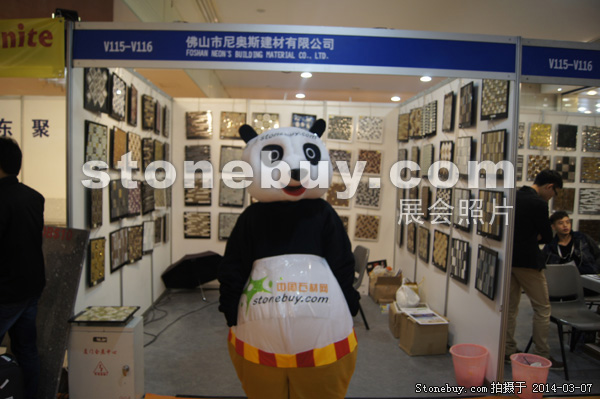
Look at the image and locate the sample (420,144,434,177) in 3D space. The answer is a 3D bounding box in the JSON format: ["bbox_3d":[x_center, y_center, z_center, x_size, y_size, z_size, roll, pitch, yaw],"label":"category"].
[{"bbox_3d":[1.356,-0.396,4.722,0.028,0.340,0.335,1,3,-2],"label":"sample"}]

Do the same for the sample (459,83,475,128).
[{"bbox_3d":[1.414,-0.790,3.781,0.025,0.355,0.335,1,3,2],"label":"sample"}]

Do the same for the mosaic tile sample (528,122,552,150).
[{"bbox_3d":[3.302,-0.866,6.199,0.325,0.358,0.025,1,3,-3],"label":"mosaic tile sample"}]

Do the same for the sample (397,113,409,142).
[{"bbox_3d":[1.323,-0.907,5.693,0.025,0.357,0.338,1,3,-7],"label":"sample"}]

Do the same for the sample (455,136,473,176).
[{"bbox_3d":[1.413,-0.359,3.833,0.030,0.345,0.335,1,3,-3],"label":"sample"}]

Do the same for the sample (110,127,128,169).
[{"bbox_3d":[-1.515,-0.413,3.762,0.028,0.335,0.335,1,3,-4],"label":"sample"}]

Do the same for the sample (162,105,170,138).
[{"bbox_3d":[-1.605,-0.922,5.384,0.025,0.355,0.335,1,3,-7],"label":"sample"}]

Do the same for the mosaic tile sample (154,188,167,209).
[{"bbox_3d":[-1.593,-0.084,5.109,0.026,0.342,0.340,2,4,0],"label":"mosaic tile sample"}]

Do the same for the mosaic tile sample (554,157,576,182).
[{"bbox_3d":[3.679,-0.421,6.244,0.320,0.358,0.025,1,3,-3],"label":"mosaic tile sample"}]

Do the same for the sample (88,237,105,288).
[{"bbox_3d":[-1.550,0.470,3.432,0.022,0.347,0.330,1,3,-6],"label":"sample"}]

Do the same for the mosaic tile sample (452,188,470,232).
[{"bbox_3d":[1.401,0.084,3.877,0.030,0.345,0.335,1,3,-3],"label":"mosaic tile sample"}]

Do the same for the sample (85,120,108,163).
[{"bbox_3d":[-1.480,-0.384,3.288,0.026,0.342,0.340,1,4,-3],"label":"sample"}]

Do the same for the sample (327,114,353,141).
[{"bbox_3d":[0.542,-0.947,6.024,0.337,0.349,0.022,1,3,-7],"label":"sample"}]

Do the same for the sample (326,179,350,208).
[{"bbox_3d":[0.505,-0.063,5.965,0.315,0.352,0.028,1,3,-4],"label":"sample"}]

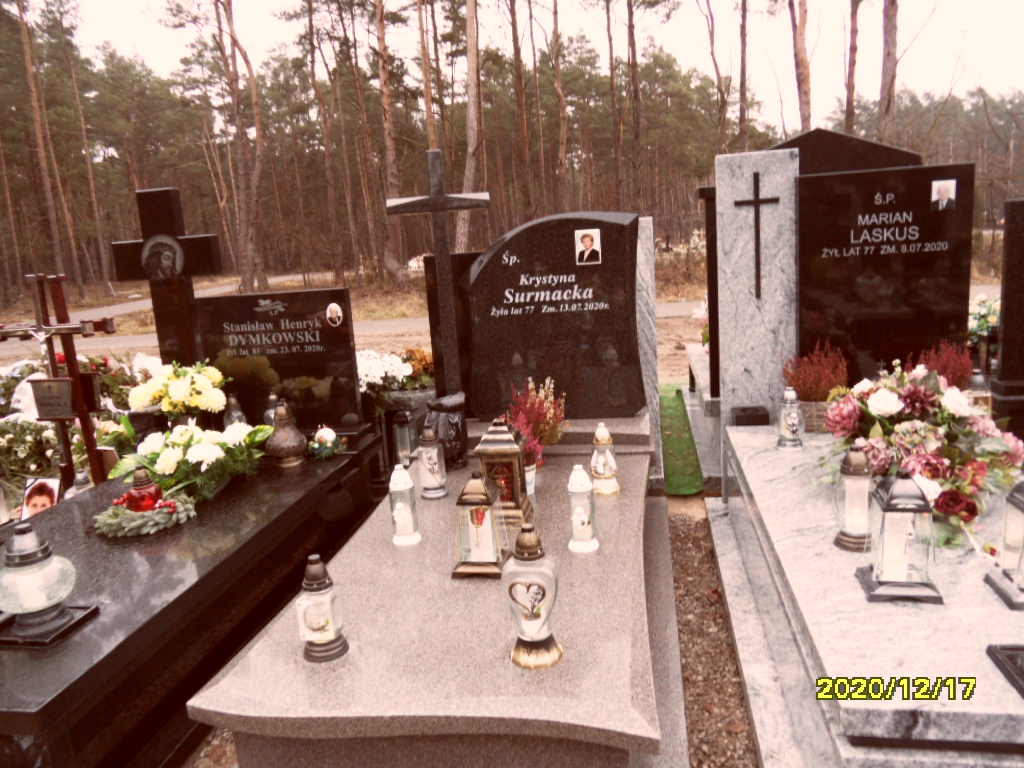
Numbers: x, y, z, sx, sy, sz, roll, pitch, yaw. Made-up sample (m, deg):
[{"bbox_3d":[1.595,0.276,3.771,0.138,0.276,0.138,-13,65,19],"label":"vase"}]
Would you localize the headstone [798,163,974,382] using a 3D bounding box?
[{"bbox_3d":[1.469,-0.353,2.848,0.634,0.963,0.090,-2,11,10],"label":"headstone"}]

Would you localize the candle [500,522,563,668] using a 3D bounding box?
[{"bbox_3d":[0.050,0.479,1.644,0.130,0.323,0.120,-2,12,9],"label":"candle"}]

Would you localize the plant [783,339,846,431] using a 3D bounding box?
[{"bbox_3d":[1.354,0.011,3.168,0.265,0.405,0.225,-2,10,11],"label":"plant"}]

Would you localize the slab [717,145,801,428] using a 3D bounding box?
[{"bbox_3d":[1.021,-0.300,2.970,0.310,1.276,0.090,-2,11,10],"label":"slab"}]

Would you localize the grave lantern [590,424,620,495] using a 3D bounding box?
[{"bbox_3d":[0.364,0.285,2.777,0.109,0.273,0.109,-2,10,11],"label":"grave lantern"}]

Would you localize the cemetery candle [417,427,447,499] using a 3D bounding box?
[{"bbox_3d":[-0.279,0.272,2.467,0.089,0.233,0.089,-2,11,10],"label":"cemetery candle"}]

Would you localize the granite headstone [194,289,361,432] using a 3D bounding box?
[{"bbox_3d":[-1.143,-0.112,3.506,0.775,0.672,0.070,-2,12,11],"label":"granite headstone"}]

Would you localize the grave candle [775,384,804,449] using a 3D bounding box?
[{"bbox_3d":[1.021,0.126,2.613,0.097,0.218,0.097,-2,11,10],"label":"grave candle"}]

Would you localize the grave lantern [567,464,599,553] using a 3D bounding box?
[{"bbox_3d":[0.216,0.381,2.197,0.094,0.264,0.094,-2,12,11],"label":"grave lantern"}]

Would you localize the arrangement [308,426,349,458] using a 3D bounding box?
[{"bbox_3d":[-0.853,0.271,3.273,0.165,0.130,0.140,-2,12,11],"label":"arrangement"}]

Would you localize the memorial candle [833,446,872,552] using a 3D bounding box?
[{"bbox_3d":[0.903,0.298,1.866,0.100,0.268,0.100,-2,12,11],"label":"memorial candle"}]

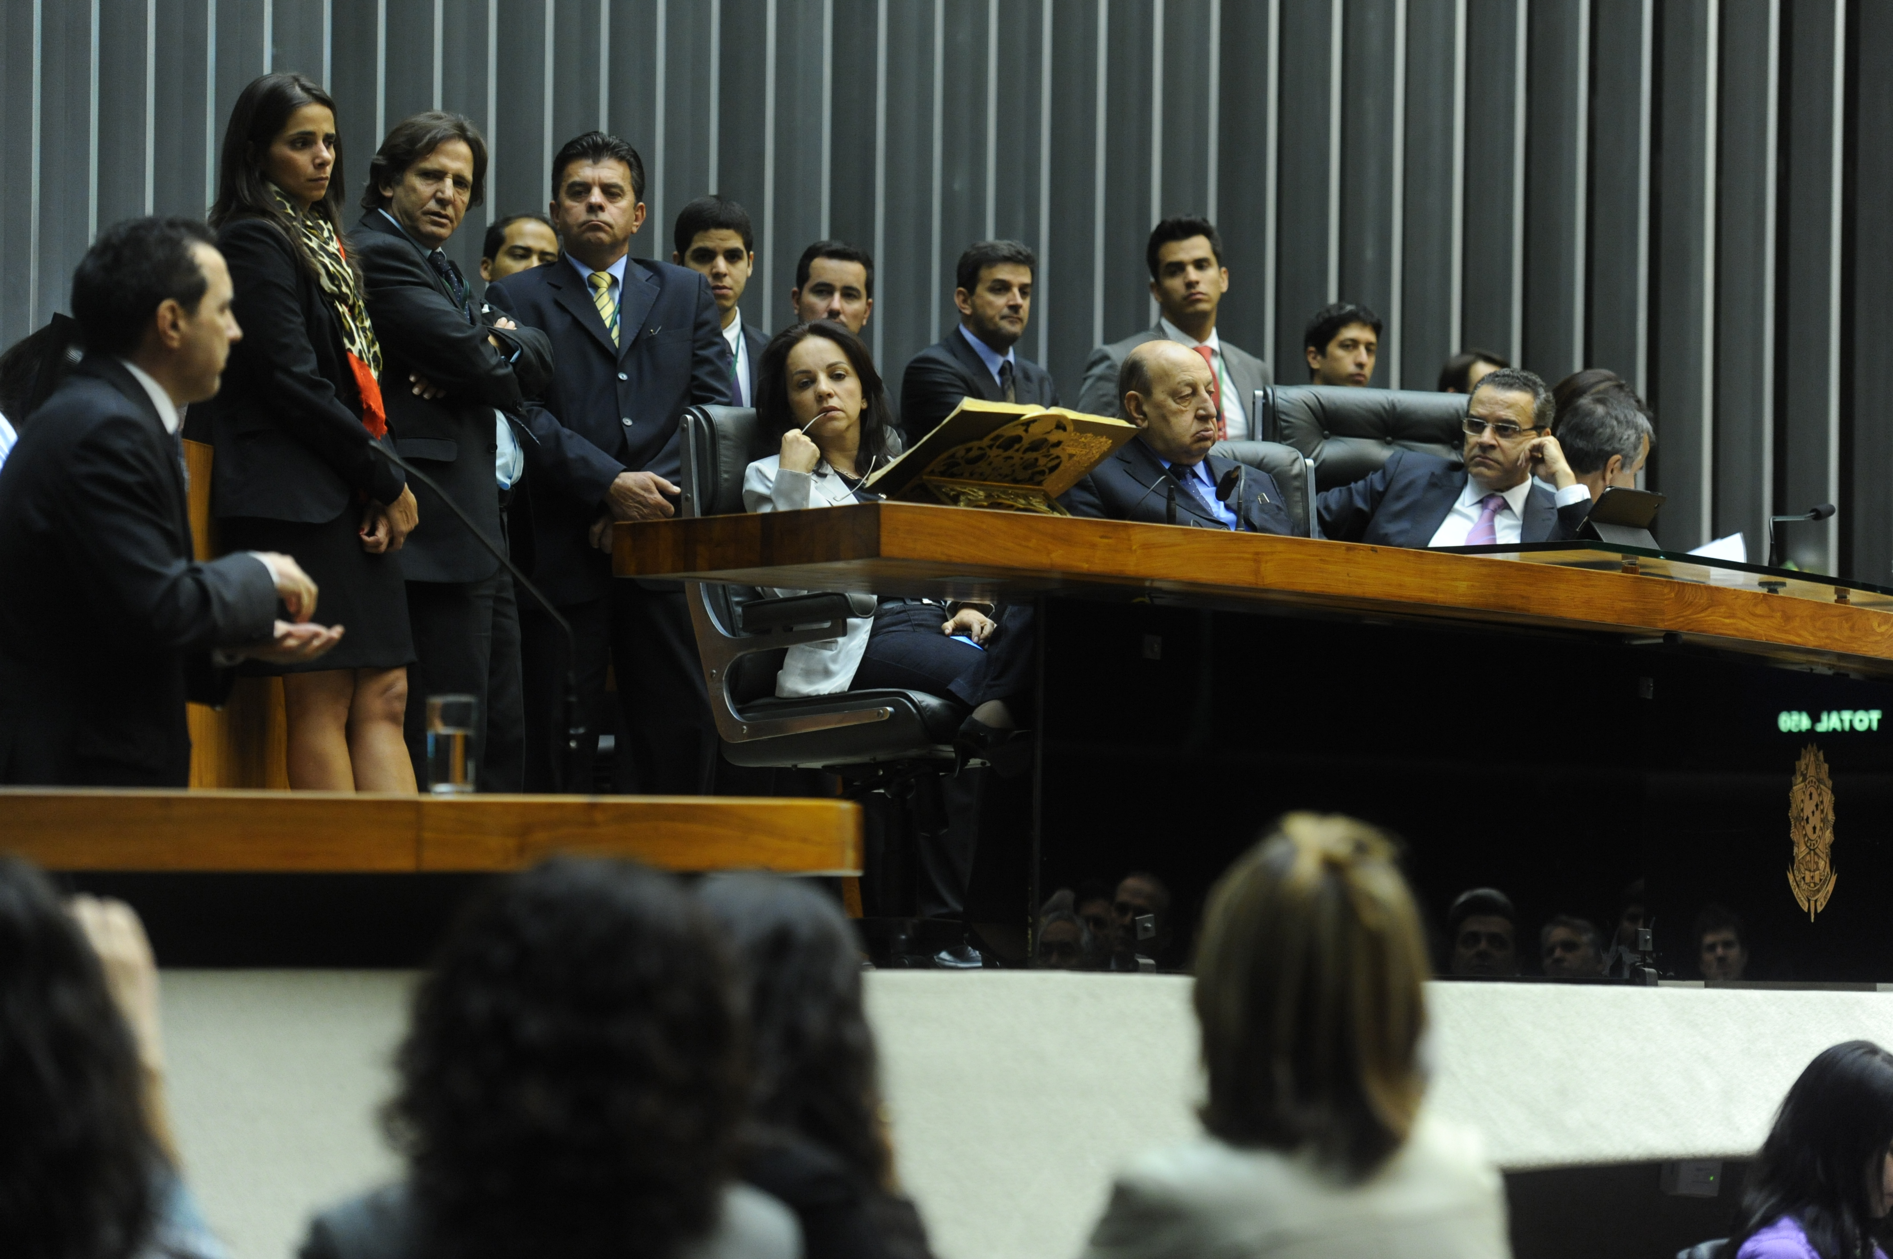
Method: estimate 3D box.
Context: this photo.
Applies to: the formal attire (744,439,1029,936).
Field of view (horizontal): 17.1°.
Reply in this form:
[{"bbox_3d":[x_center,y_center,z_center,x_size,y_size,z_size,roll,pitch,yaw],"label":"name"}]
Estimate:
[{"bbox_3d":[-0.102,0.119,11.900,0.520,0.930,0.720,3,-3,-40],"label":"formal attire"}]

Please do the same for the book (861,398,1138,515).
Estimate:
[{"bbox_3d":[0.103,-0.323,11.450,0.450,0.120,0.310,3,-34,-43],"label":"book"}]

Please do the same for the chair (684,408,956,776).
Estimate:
[{"bbox_3d":[-0.100,0.108,12.000,0.660,1.060,0.630,-1,-3,42],"label":"chair"}]

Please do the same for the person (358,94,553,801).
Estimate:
[{"bbox_3d":[-0.973,-0.182,12.400,0.380,1.690,0.500,-1,-3,38],"label":"person"}]

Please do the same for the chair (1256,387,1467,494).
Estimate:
[{"bbox_3d":[1.068,0.095,13.300,0.660,1.220,0.680,2,-3,-26],"label":"chair"}]

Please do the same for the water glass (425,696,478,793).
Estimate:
[{"bbox_3d":[-0.691,0.160,8.800,0.070,0.138,0.070,1,-3,0],"label":"water glass"}]

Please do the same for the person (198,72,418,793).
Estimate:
[{"bbox_3d":[-1.179,-0.207,11.700,0.370,1.660,0.480,-1,-3,38],"label":"person"}]

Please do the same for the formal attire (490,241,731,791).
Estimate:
[{"bbox_3d":[-0.691,-0.059,12.900,0.540,1.420,0.360,1,-3,-6],"label":"formal attire"}]

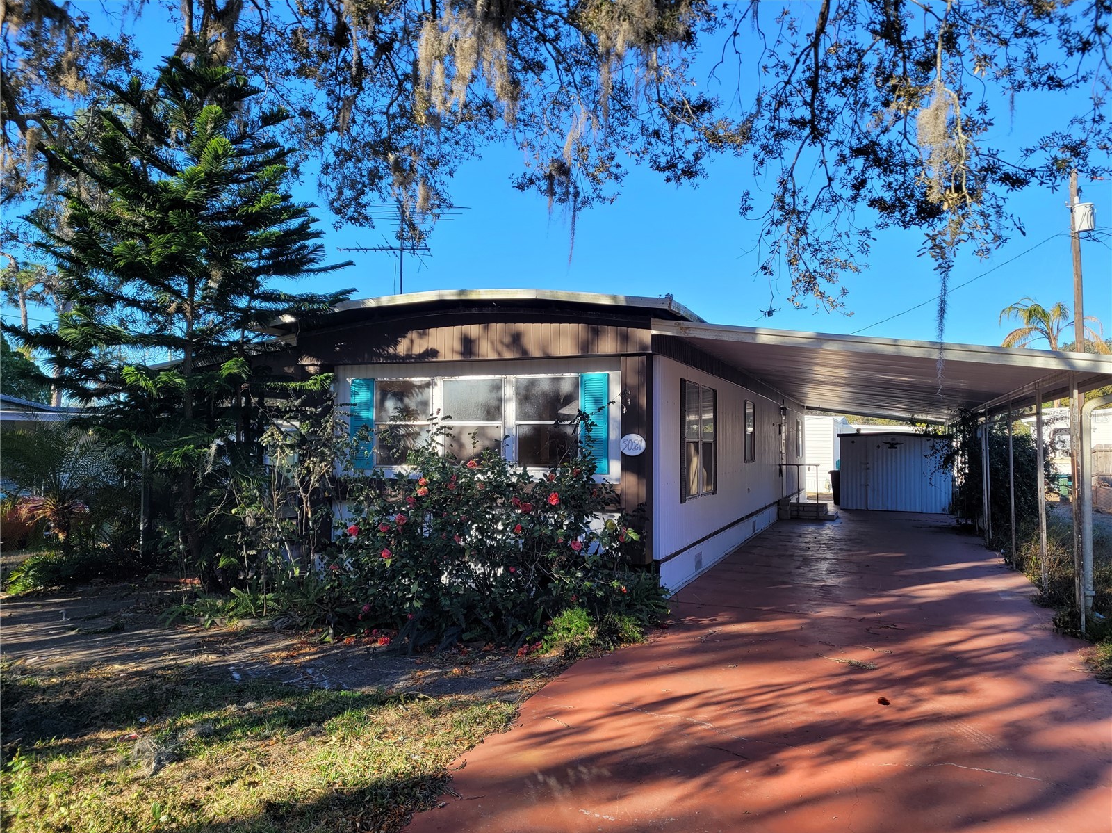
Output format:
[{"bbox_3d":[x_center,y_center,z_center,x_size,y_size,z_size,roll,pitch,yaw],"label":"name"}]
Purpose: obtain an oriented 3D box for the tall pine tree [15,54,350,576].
[{"bbox_3d":[-4.223,-1.130,9.704,3.850,6.050,3.700,-1,-2,21],"label":"tall pine tree"}]

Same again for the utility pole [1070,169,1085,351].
[{"bbox_3d":[15.461,-2.421,24.768,0.290,9.750,0.290,-1,-2,21],"label":"utility pole"}]

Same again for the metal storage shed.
[{"bbox_3d":[8.589,1.367,21.156,2.600,1.900,2.200,-1,-2,21],"label":"metal storage shed"}]

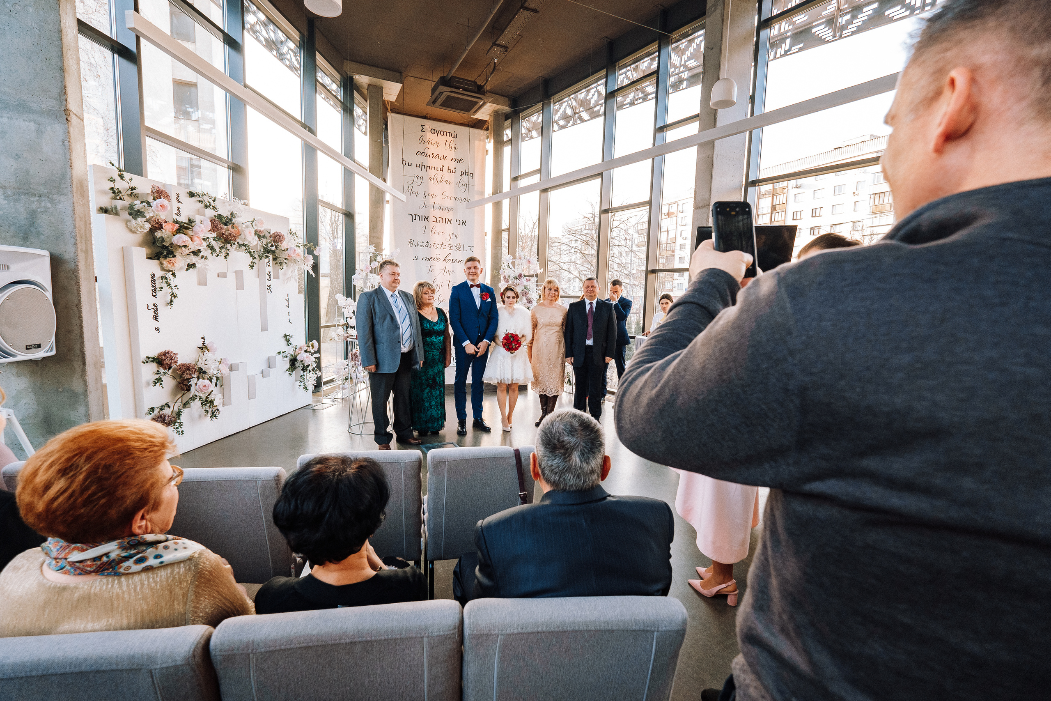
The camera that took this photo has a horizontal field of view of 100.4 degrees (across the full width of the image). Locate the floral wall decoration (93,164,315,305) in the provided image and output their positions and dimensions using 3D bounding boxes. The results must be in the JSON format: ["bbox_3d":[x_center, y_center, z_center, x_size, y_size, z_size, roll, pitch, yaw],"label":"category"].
[{"bbox_3d":[-2.955,-1.016,4.591,0.320,1.108,2.518,2,6,6],"label":"floral wall decoration"}]

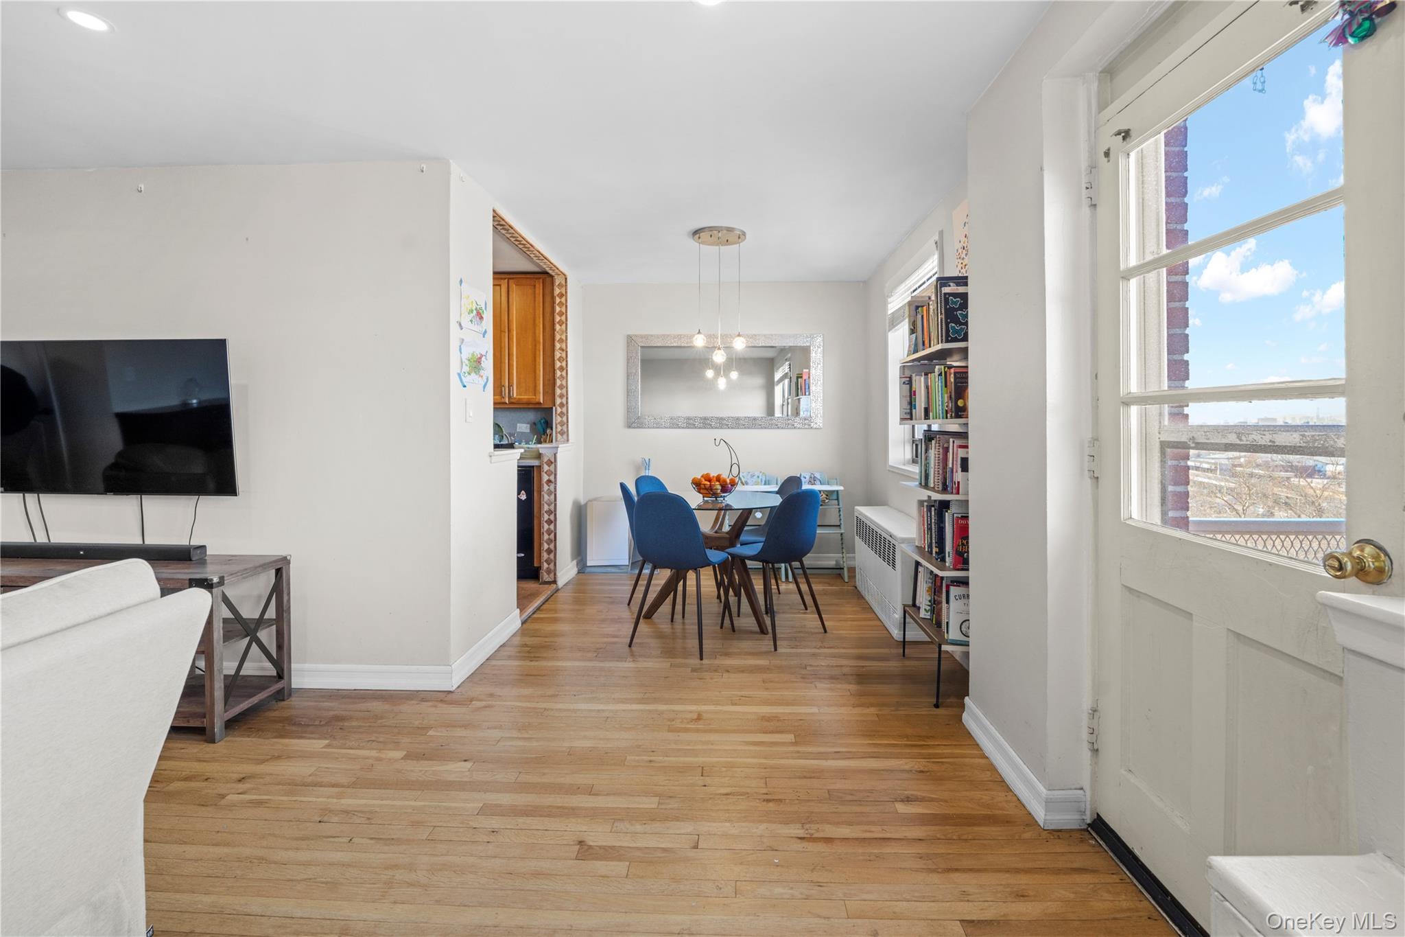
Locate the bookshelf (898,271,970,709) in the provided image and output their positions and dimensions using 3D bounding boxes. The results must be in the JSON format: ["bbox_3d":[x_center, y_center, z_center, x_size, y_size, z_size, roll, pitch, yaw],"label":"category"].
[{"bbox_3d":[1.175,0.084,2.630,0.290,1.870,0.570,0,2,3],"label":"bookshelf"}]

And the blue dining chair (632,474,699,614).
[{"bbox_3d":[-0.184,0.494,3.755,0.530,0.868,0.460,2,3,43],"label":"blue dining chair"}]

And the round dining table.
[{"bbox_3d":[0.090,0.572,3.540,0.920,0.746,0.920,0,2,0],"label":"round dining table"}]

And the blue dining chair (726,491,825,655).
[{"bbox_3d":[0.427,0.535,3.240,0.460,0.868,0.530,-2,3,-44],"label":"blue dining chair"}]

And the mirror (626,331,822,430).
[{"bbox_3d":[0.190,-0.750,4.715,1.690,0.810,0.040,0,2,3],"label":"mirror"}]

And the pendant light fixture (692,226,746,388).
[{"bbox_3d":[0.107,-1.084,3.530,0.345,0.860,0.345,0,2,0],"label":"pendant light fixture"}]

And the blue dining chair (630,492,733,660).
[{"bbox_3d":[-0.106,0.546,3.110,0.460,0.868,0.530,1,3,24],"label":"blue dining chair"}]

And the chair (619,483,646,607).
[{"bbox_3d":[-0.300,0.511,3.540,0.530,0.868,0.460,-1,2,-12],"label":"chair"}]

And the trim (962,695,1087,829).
[{"bbox_3d":[1.125,1.013,1.960,0.130,0.118,0.630,0,2,3],"label":"trim"}]

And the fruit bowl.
[{"bbox_3d":[0.075,0.115,3.530,0.300,0.176,0.300,0,2,0],"label":"fruit bowl"}]

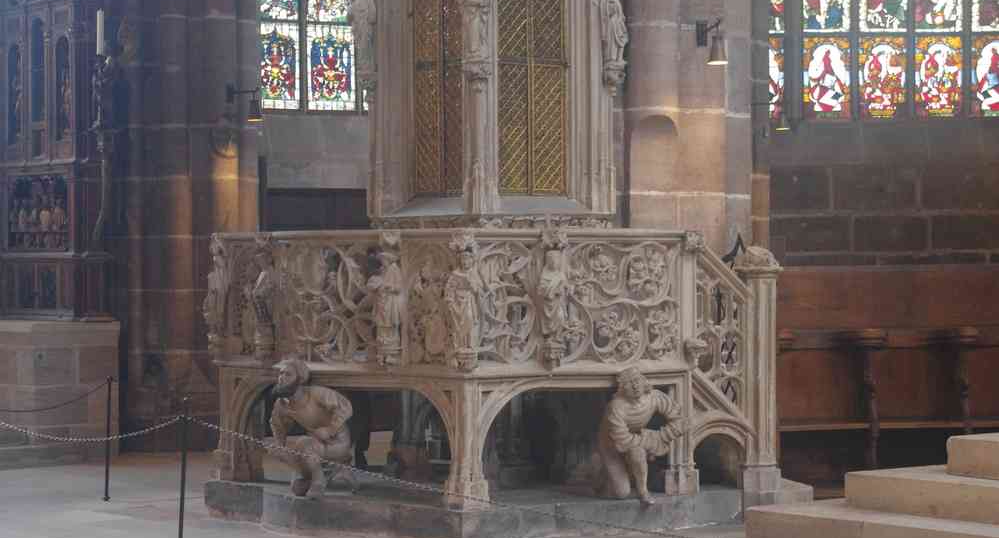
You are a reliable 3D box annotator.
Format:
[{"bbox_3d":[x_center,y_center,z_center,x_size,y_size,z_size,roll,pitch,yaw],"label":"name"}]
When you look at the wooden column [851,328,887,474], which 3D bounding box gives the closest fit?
[{"bbox_3d":[2.546,0.949,15.700,0.250,1.070,0.280,0,0,-16],"label":"wooden column"}]

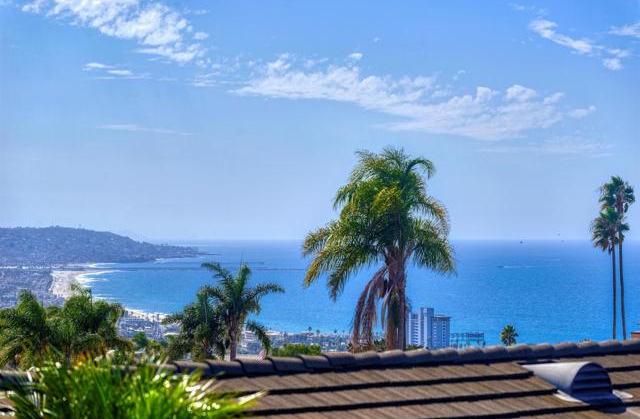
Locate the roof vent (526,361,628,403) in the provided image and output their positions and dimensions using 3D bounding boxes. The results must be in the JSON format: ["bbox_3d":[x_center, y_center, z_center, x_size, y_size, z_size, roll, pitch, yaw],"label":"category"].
[{"bbox_3d":[2.153,1.498,19.245,0.580,0.350,0.950,0,-1,-43],"label":"roof vent"}]

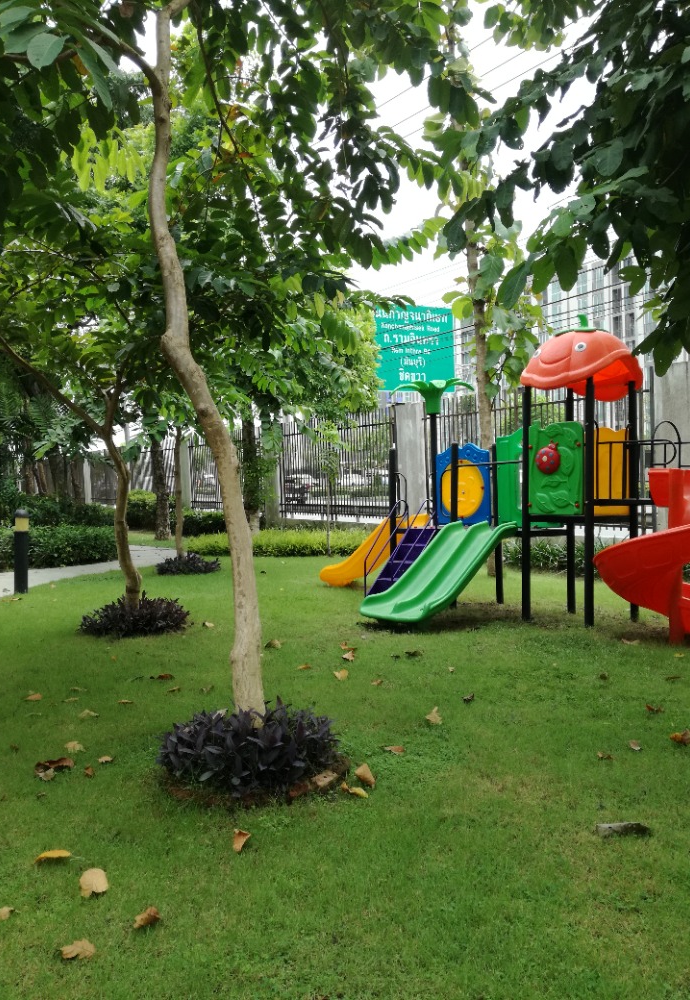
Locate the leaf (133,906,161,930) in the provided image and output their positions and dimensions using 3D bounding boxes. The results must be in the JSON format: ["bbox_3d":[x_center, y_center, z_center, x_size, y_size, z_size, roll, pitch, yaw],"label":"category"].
[{"bbox_3d":[-0.602,1.268,2.364,0.078,0.040,0.070,0,1,0],"label":"leaf"}]

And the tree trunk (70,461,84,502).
[{"bbox_3d":[-9.260,-0.225,27.000,0.440,2.500,0.380,0,0,0],"label":"tree trunk"}]

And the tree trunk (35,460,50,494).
[{"bbox_3d":[-10.856,-0.187,28.009,0.500,2.300,0.420,0,1,0],"label":"tree trunk"}]

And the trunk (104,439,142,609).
[{"bbox_3d":[-2.215,0.315,7.915,0.360,1.800,0.260,0,1,0],"label":"trunk"}]

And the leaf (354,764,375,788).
[{"bbox_3d":[0.099,1.332,3.770,0.115,0.060,0.130,0,0,0],"label":"leaf"}]

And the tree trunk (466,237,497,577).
[{"bbox_3d":[2.328,-1.594,13.300,0.500,5.800,0.360,0,0,0],"label":"tree trunk"}]

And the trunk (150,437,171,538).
[{"bbox_3d":[-4.730,-0.328,20.247,0.450,2.750,0.400,0,1,0],"label":"trunk"}]

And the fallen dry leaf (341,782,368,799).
[{"bbox_3d":[0.044,1.352,3.630,0.130,0.035,0.100,0,0,0],"label":"fallen dry leaf"}]

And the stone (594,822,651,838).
[{"bbox_3d":[1.139,1.356,3.200,0.230,0.040,0.100,0,0,0],"label":"stone"}]

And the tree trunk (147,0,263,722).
[{"bbox_3d":[-0.710,-0.649,4.000,0.600,3.800,0.420,0,0,0],"label":"tree trunk"}]

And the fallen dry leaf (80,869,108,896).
[{"bbox_3d":[-0.890,1.358,2.770,0.105,0.045,0.110,0,0,0],"label":"fallen dry leaf"}]

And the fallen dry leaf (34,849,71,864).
[{"bbox_3d":[-1.042,1.270,2.778,0.125,0.030,0.050,0,1,0],"label":"fallen dry leaf"}]

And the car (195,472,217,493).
[{"bbox_3d":[-8.523,-0.954,48.000,1.780,1.500,4.300,-1,1,-23],"label":"car"}]

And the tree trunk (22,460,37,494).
[{"bbox_3d":[-10.921,-0.294,27.000,0.420,2.500,0.380,0,0,0],"label":"tree trunk"}]

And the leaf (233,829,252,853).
[{"bbox_3d":[-0.379,1.260,2.885,0.070,0.040,0.100,0,1,-9],"label":"leaf"}]

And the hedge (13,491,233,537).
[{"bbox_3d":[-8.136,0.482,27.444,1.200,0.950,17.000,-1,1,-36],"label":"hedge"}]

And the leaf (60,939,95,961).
[{"bbox_3d":[-0.760,1.276,2.215,0.090,0.030,0.065,0,1,0],"label":"leaf"}]

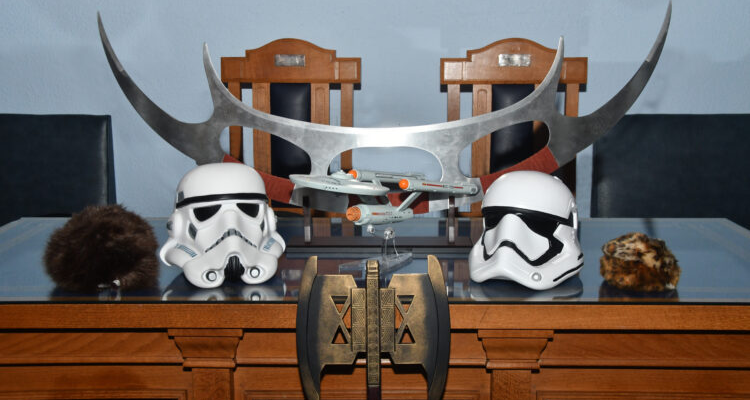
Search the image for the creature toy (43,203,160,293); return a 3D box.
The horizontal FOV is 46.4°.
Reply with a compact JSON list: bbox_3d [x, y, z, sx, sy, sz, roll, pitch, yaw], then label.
[{"bbox_3d":[-0.524,0.093,1.689,0.204,0.161,0.198,0,10,0],"label":"creature toy"}]

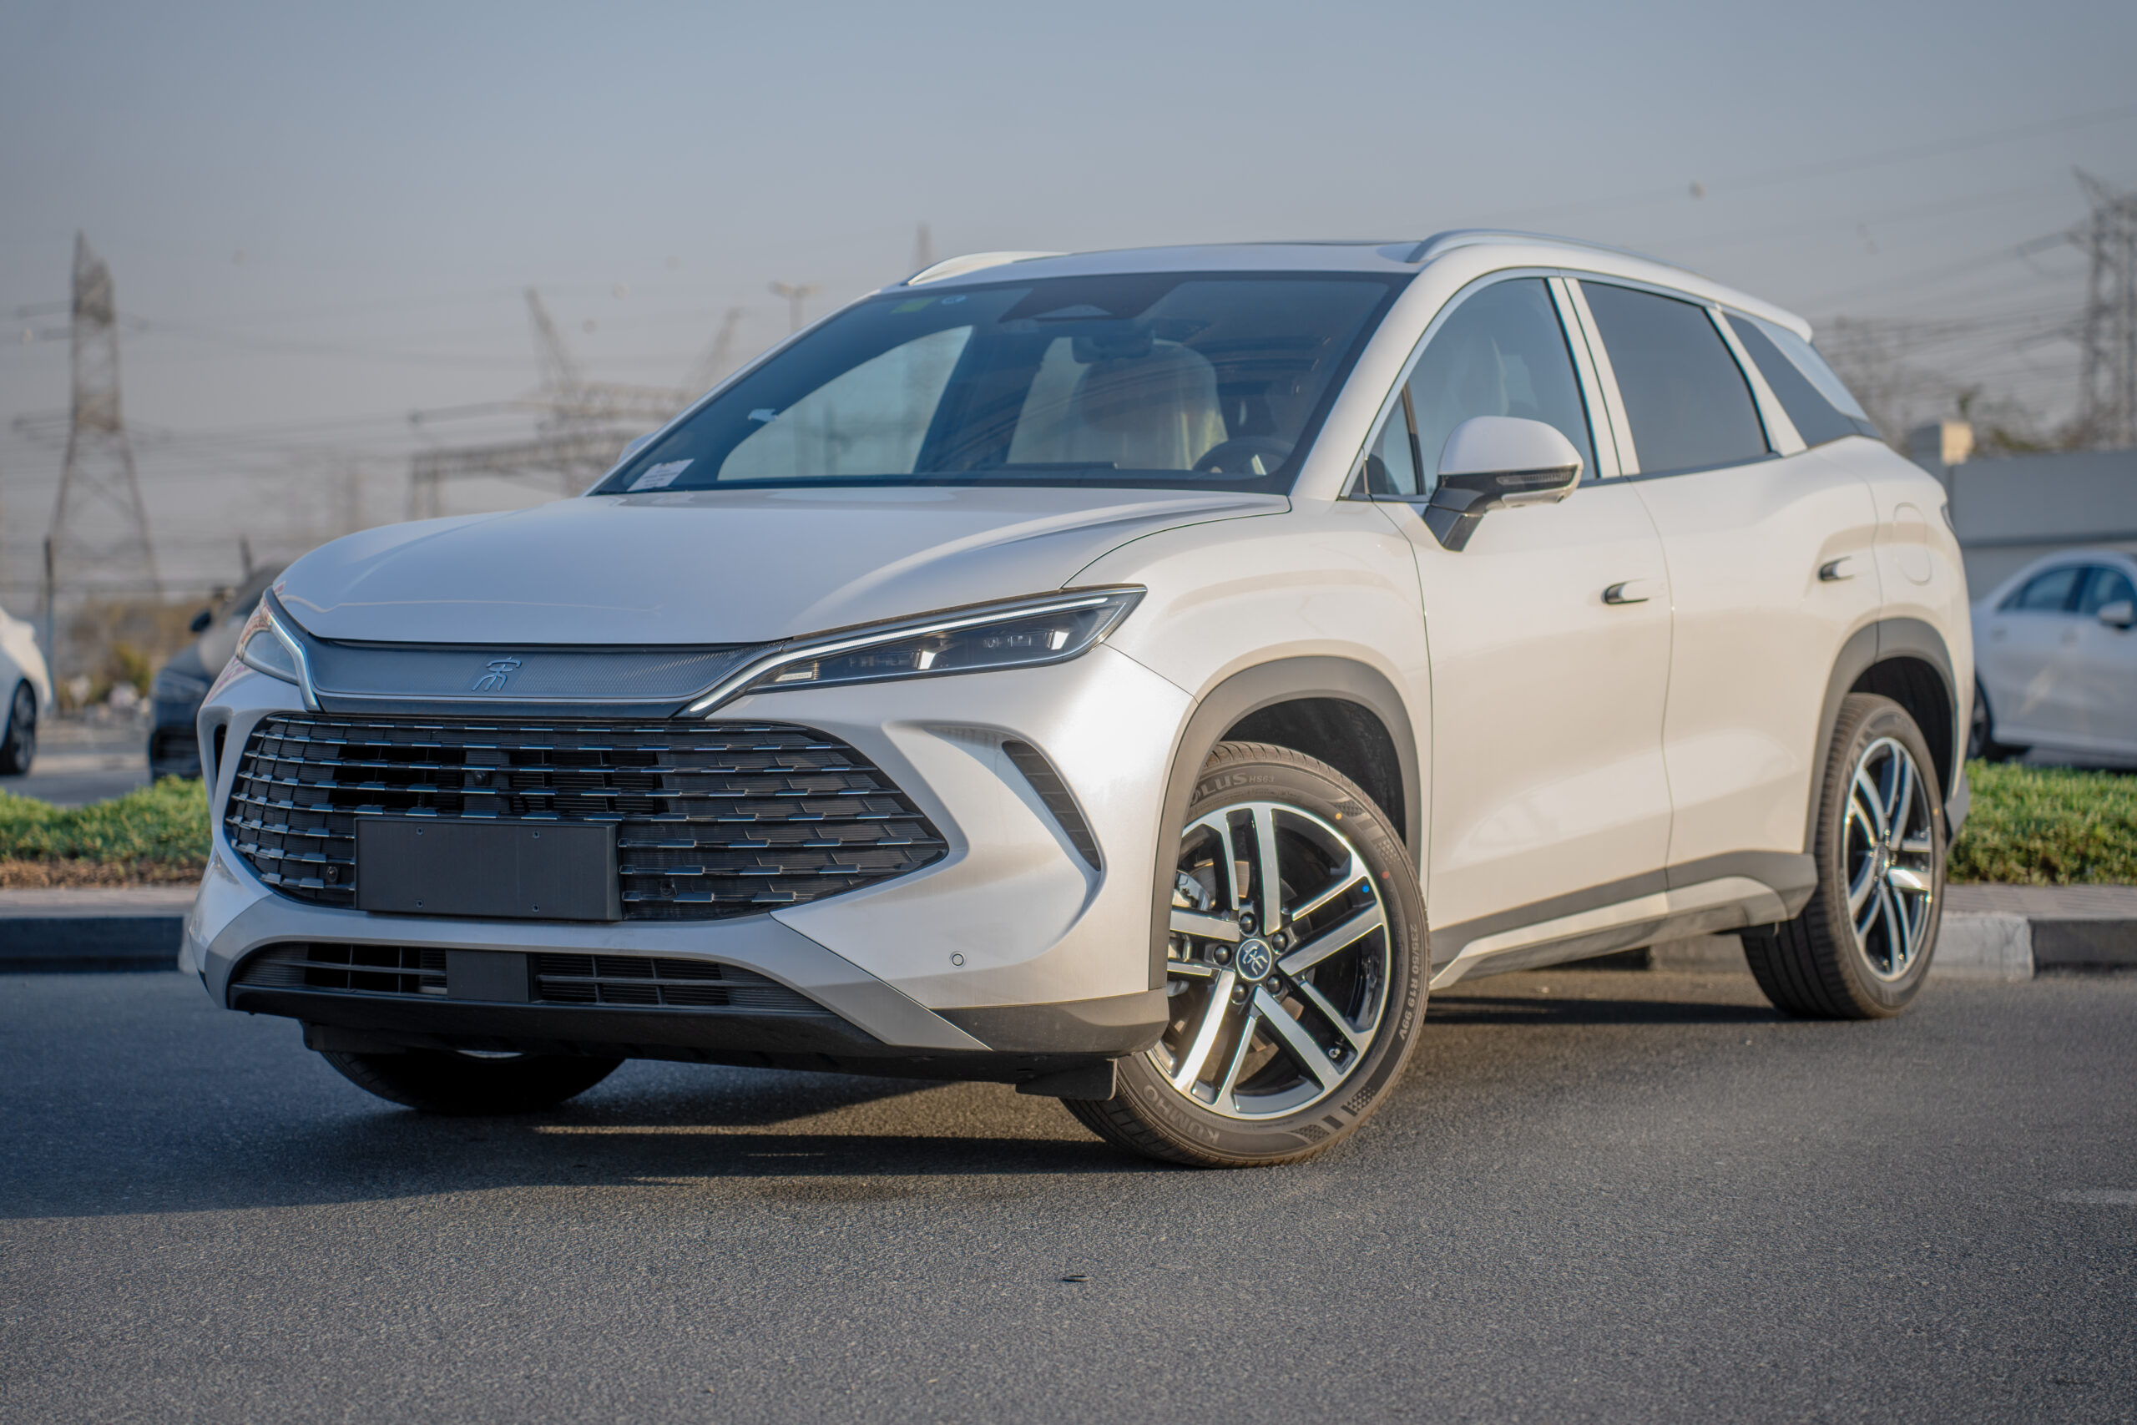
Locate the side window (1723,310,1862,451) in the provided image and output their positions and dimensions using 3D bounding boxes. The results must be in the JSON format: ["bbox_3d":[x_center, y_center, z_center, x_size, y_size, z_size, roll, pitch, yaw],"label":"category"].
[{"bbox_3d":[1.616,-0.721,9.761,0.080,0.310,0.660,-17,-7,25],"label":"side window"}]

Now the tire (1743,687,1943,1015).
[{"bbox_3d":[1.722,0.323,9.870,0.240,0.710,0.715,0,2,32],"label":"tire"}]

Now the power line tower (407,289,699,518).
[{"bbox_3d":[-49.749,-26.830,430.000,28.500,28.000,8.000,0,2,-7],"label":"power line tower"}]

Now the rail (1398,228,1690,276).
[{"bbox_3d":[1.042,-0.906,9.049,0.080,0.110,1.620,1,2,31],"label":"rail"}]

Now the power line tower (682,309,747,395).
[{"bbox_3d":[-32.027,-22.410,400.000,6.500,28.000,6.500,-1,1,0],"label":"power line tower"}]

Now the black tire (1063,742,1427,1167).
[{"bbox_3d":[0.267,0.409,7.501,0.715,0.710,0.240,-2,2,-34],"label":"black tire"}]

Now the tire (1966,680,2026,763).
[{"bbox_3d":[5.974,0.049,29.200,0.220,0.660,0.660,-2,2,-21],"label":"tire"}]

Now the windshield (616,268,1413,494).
[{"bbox_3d":[-0.089,-0.613,8.252,1.470,0.150,0.940,1,32,31],"label":"windshield"}]

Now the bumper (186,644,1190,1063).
[{"bbox_3d":[-0.755,0.212,7.155,1.900,0.660,0.600,1,2,31],"label":"bumper"}]

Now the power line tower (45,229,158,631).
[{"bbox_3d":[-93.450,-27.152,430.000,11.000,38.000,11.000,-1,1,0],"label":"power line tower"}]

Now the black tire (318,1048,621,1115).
[{"bbox_3d":[-1.104,0.407,8.343,0.715,0.710,0.240,-2,2,-34],"label":"black tire"}]

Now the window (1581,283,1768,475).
[{"bbox_3d":[1.253,-0.691,9.279,0.060,0.445,0.756,-30,-14,29],"label":"window"}]

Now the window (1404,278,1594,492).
[{"bbox_3d":[0.801,-0.633,8.515,0.060,0.499,0.940,-30,-14,29],"label":"window"}]

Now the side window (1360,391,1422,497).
[{"bbox_3d":[0.561,-0.487,8.005,0.040,0.233,0.396,-30,-14,29],"label":"side window"}]

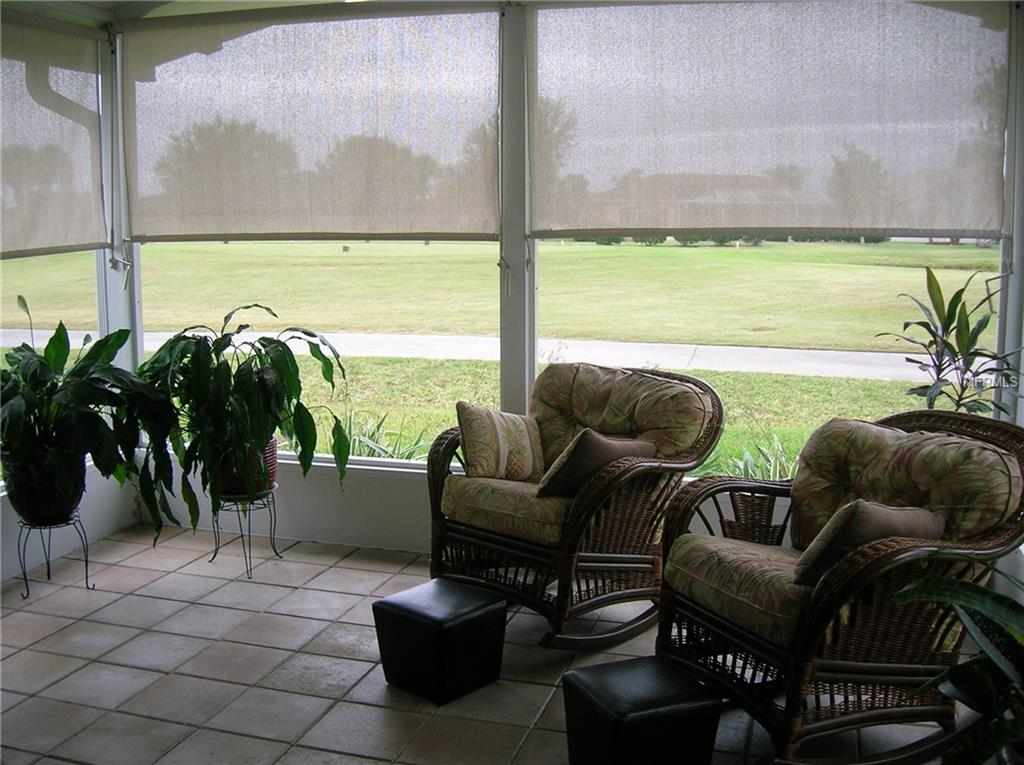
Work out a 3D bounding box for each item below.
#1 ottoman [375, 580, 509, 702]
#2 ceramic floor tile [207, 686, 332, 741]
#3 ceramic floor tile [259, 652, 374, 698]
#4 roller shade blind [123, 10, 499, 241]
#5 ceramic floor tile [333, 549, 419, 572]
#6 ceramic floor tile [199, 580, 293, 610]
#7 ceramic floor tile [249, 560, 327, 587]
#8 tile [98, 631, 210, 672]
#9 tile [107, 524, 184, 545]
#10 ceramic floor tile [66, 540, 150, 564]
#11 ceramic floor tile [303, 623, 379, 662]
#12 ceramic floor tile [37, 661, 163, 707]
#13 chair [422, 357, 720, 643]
[{"bbox_3d":[-0.234,0.860,3.343,0.315,0.295,0.315,6,10,39],"label":"ottoman"},{"bbox_3d":[-0.720,1.008,3.041,0.295,0.010,0.295,3,7,15],"label":"ceramic floor tile"},{"bbox_3d":[-0.666,1.007,3.444,0.320,0.010,0.320,2,8,15],"label":"ceramic floor tile"},{"bbox_3d":[-0.999,-1.194,4.775,1.950,1.030,0.050,2,8,16],"label":"roller shade blind"},{"bbox_3d":[-0.616,0.820,4.591,0.295,0.010,0.295,3,7,15],"label":"ceramic floor tile"},{"bbox_3d":[-1.102,0.897,4.201,0.315,0.012,0.315,2,8,16],"label":"ceramic floor tile"},{"bbox_3d":[-0.990,0.837,4.376,0.295,0.010,0.295,3,7,15],"label":"ceramic floor tile"},{"bbox_3d":[-1.276,0.975,3.628,0.320,0.010,0.320,2,8,15],"label":"tile"},{"bbox_3d":[-1.768,0.751,4.904,0.255,0.010,0.295,3,7,15],"label":"tile"},{"bbox_3d":[-1.845,0.785,4.610,0.255,0.010,0.295,3,7,15],"label":"ceramic floor tile"},{"bbox_3d":[-0.583,0.972,3.754,0.320,0.010,0.320,2,8,15],"label":"ceramic floor tile"},{"bbox_3d":[-1.301,0.970,3.200,0.295,0.010,0.295,3,7,15],"label":"ceramic floor tile"},{"bbox_3d":[0.247,0.457,3.959,0.783,0.912,0.921,8,10,41],"label":"chair"}]

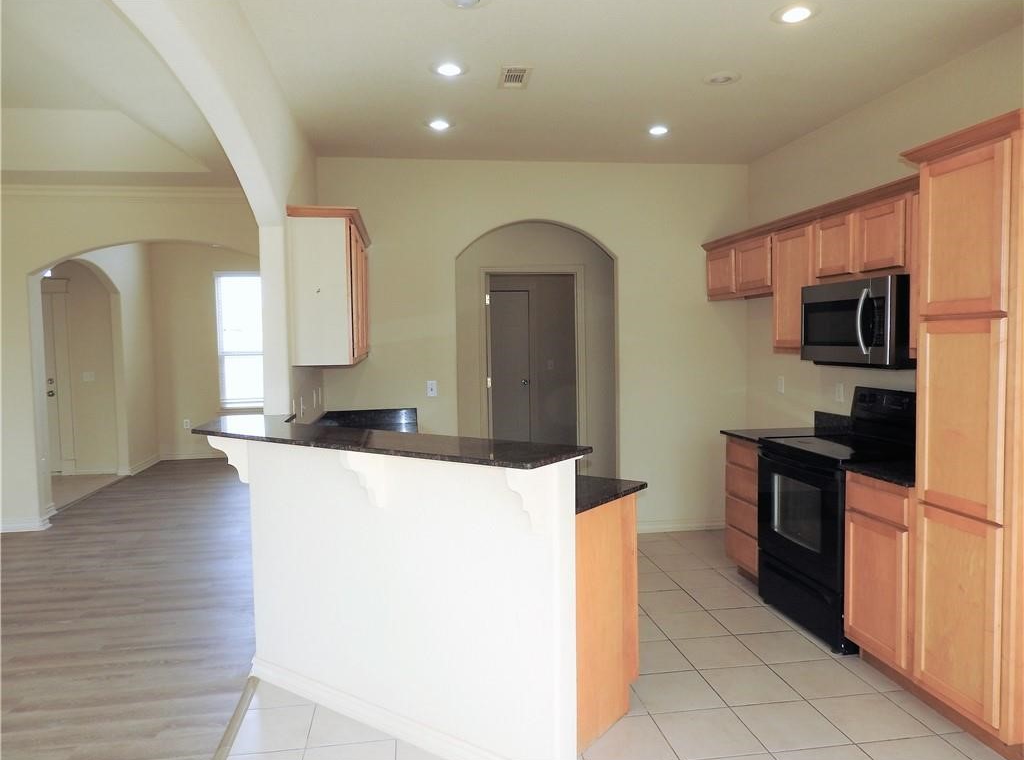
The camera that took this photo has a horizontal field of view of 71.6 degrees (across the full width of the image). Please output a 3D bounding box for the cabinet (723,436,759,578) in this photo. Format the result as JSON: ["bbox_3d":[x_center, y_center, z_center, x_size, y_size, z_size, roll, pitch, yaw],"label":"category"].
[{"bbox_3d":[1.686,0.757,4.267,0.637,0.810,0.459,-2,3,-9],"label":"cabinet"}]

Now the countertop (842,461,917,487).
[{"bbox_3d":[1.849,0.405,3.055,0.670,0.036,0.441,-2,3,-9],"label":"countertop"}]

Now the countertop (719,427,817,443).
[{"bbox_3d":[1.666,0.338,4.264,0.670,0.036,0.497,-2,3,-9],"label":"countertop"}]

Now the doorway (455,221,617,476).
[{"bbox_3d":[0.186,0.009,5.333,1.194,2.367,0.150,-2,3,-9],"label":"doorway"}]

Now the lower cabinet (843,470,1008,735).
[{"bbox_3d":[1.898,0.834,2.862,0.637,0.810,0.885,-2,3,-9],"label":"lower cabinet"}]

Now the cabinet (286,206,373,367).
[{"bbox_3d":[-1.083,-0.523,4.331,0.336,0.823,1.407,-2,3,-9],"label":"cabinet"}]

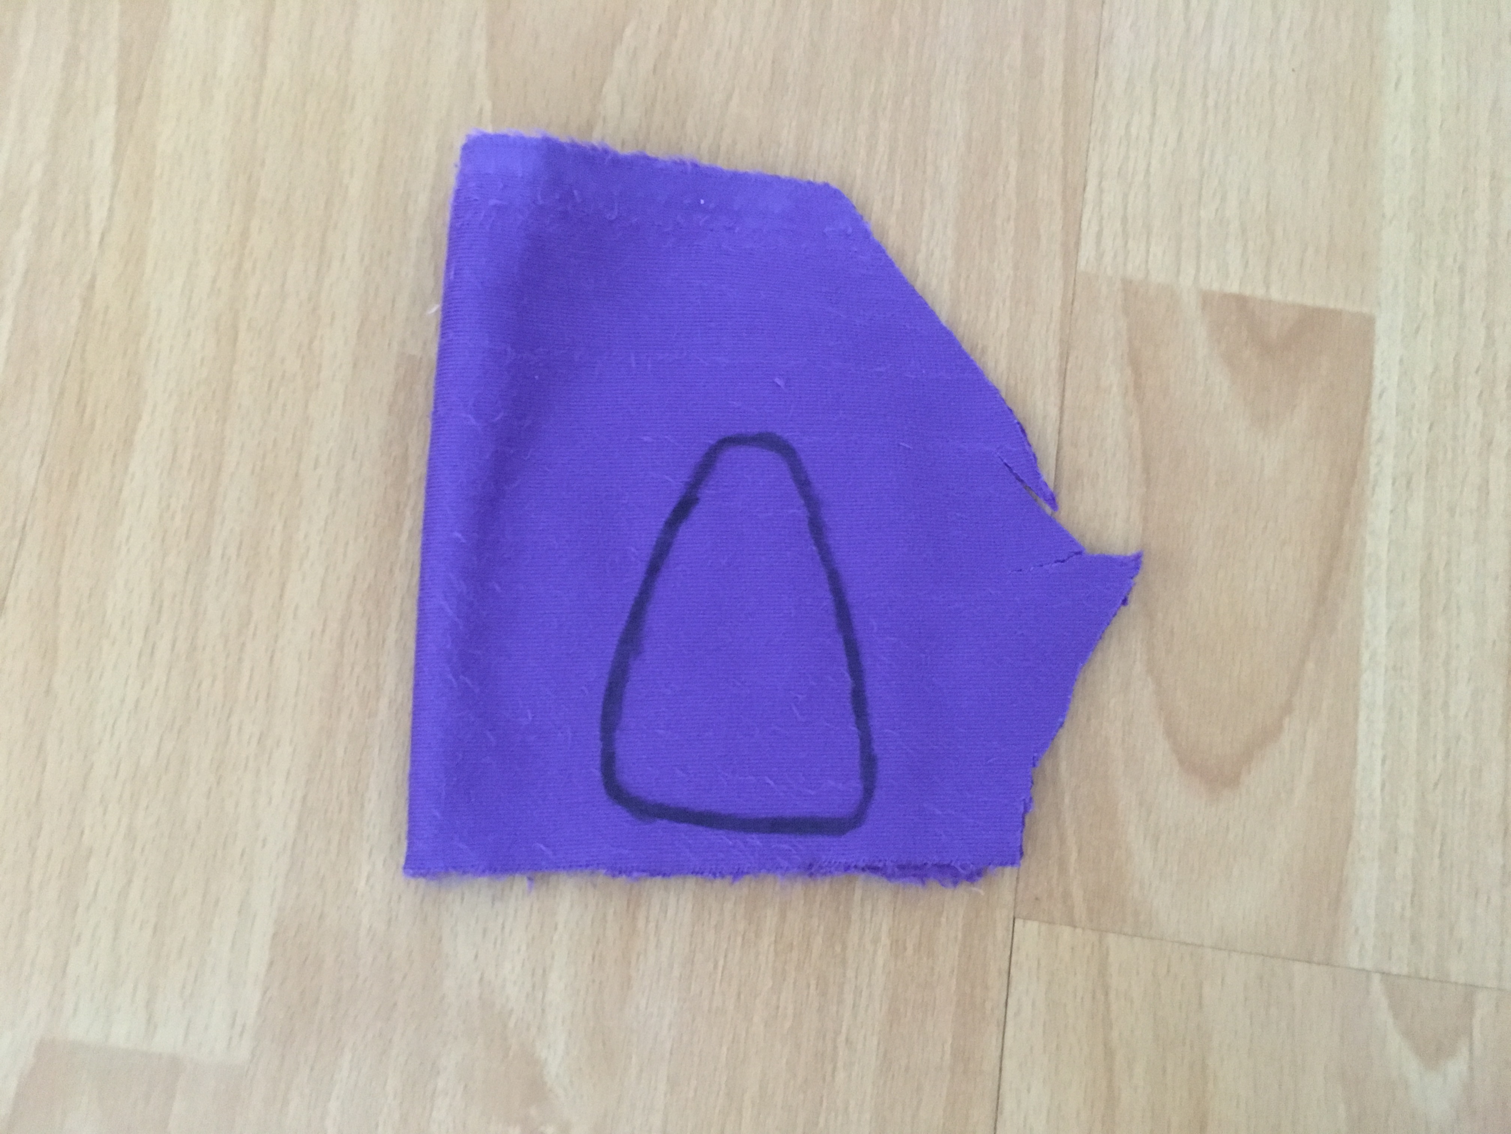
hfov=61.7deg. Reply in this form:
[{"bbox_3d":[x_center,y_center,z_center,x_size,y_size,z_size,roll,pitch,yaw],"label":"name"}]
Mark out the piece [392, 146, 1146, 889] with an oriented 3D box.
[{"bbox_3d":[0.006,-0.015,0.243,0.137,0.006,0.147,1,78,-2],"label":"piece"}]

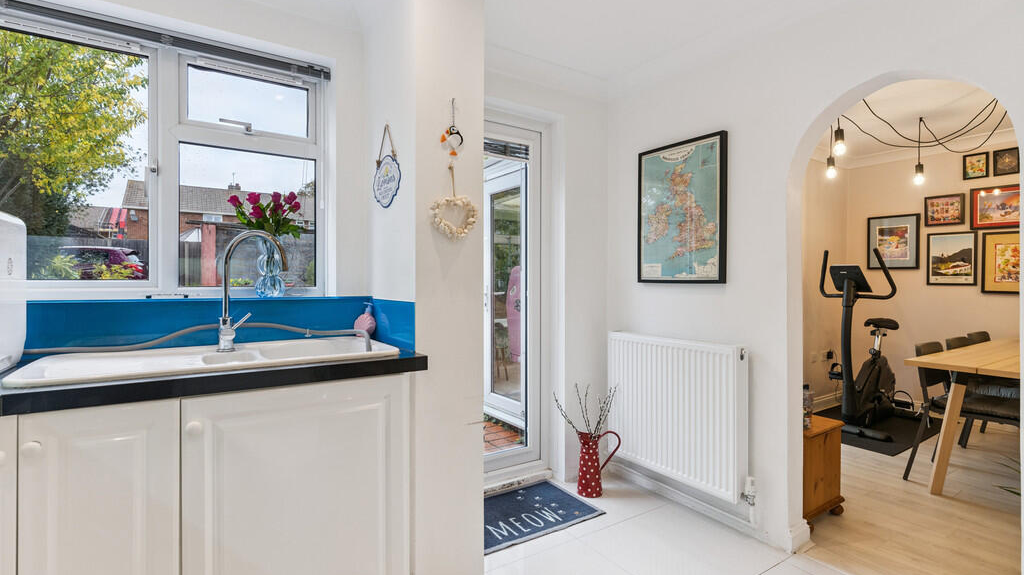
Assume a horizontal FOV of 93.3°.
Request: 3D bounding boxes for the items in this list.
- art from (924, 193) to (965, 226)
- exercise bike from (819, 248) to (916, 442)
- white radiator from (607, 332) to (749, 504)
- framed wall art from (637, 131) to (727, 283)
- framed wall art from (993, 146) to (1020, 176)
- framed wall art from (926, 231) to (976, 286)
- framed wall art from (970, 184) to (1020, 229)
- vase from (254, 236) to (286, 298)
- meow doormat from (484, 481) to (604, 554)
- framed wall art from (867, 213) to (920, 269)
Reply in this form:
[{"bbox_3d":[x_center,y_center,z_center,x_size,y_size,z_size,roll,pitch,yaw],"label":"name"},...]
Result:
[{"bbox_3d":[3.733,-0.659,4.171,0.030,0.260,0.255,0,0,-33],"label":"art"},{"bbox_3d":[3.031,0.413,4.064,0.960,1.445,0.560,0,0,-33],"label":"exercise bike"},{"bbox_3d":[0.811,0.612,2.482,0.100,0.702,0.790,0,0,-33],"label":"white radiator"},{"bbox_3d":[0.866,-0.385,2.515,0.033,0.732,0.530,0,0,-33],"label":"framed wall art"},{"bbox_3d":[3.942,-0.995,3.850,0.025,0.203,0.150,0,0,-33],"label":"framed wall art"},{"bbox_3d":[3.760,-0.241,4.133,0.030,0.448,0.320,0,0,-33],"label":"framed wall art"},{"bbox_3d":[3.946,-0.635,3.846,0.030,0.342,0.440,0,0,-33],"label":"framed wall art"},{"bbox_3d":[-0.976,-0.082,1.954,0.120,0.250,0.120,0,0,-33],"label":"vase"},{"bbox_3d":[0.023,1.141,2.443,0.770,0.010,0.467,0,0,-33],"label":"meow doormat"},{"bbox_3d":[3.533,-0.412,4.480,0.030,0.492,0.395,0,0,-33],"label":"framed wall art"}]

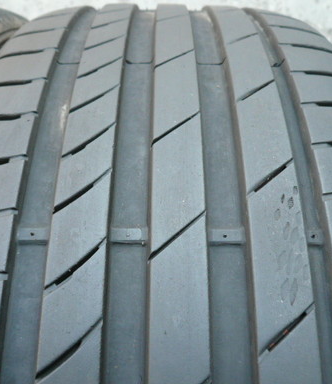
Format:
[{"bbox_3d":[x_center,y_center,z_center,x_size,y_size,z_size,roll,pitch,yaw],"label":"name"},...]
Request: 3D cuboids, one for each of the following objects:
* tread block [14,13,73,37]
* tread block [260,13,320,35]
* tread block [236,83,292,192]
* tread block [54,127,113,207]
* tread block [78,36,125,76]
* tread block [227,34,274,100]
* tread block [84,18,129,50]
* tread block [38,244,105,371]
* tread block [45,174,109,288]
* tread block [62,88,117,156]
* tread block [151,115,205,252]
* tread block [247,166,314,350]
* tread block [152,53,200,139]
[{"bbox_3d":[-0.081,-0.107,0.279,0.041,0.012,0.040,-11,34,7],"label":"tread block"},{"bbox_3d":[0.080,-0.105,0.266,0.035,0.009,0.030,5,36,-4],"label":"tread block"},{"bbox_3d":[0.043,-0.026,0.186,0.022,0.006,0.067,2,56,-2],"label":"tread block"},{"bbox_3d":[-0.034,-0.010,0.177,0.021,0.008,0.044,2,60,-2],"label":"tread block"},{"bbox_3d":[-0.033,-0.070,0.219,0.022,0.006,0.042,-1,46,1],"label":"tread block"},{"bbox_3d":[0.043,-0.065,0.218,0.021,0.009,0.066,0,47,-1],"label":"tread block"},{"bbox_3d":[-0.034,-0.090,0.242,0.021,0.008,0.045,2,42,-2],"label":"tread block"},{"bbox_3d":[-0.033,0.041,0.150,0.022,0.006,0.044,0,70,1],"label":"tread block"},{"bbox_3d":[-0.033,0.014,0.162,0.021,0.008,0.047,0,65,-1],"label":"tread block"},{"bbox_3d":[-0.034,-0.031,0.191,0.021,0.008,0.044,2,56,-2],"label":"tread block"},{"bbox_3d":[0.005,-0.005,0.172,0.021,0.009,0.067,0,61,-1],"label":"tread block"},{"bbox_3d":[0.043,0.022,0.160,0.022,0.009,0.077,0,66,-1],"label":"tread block"},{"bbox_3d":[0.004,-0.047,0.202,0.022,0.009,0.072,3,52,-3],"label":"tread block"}]

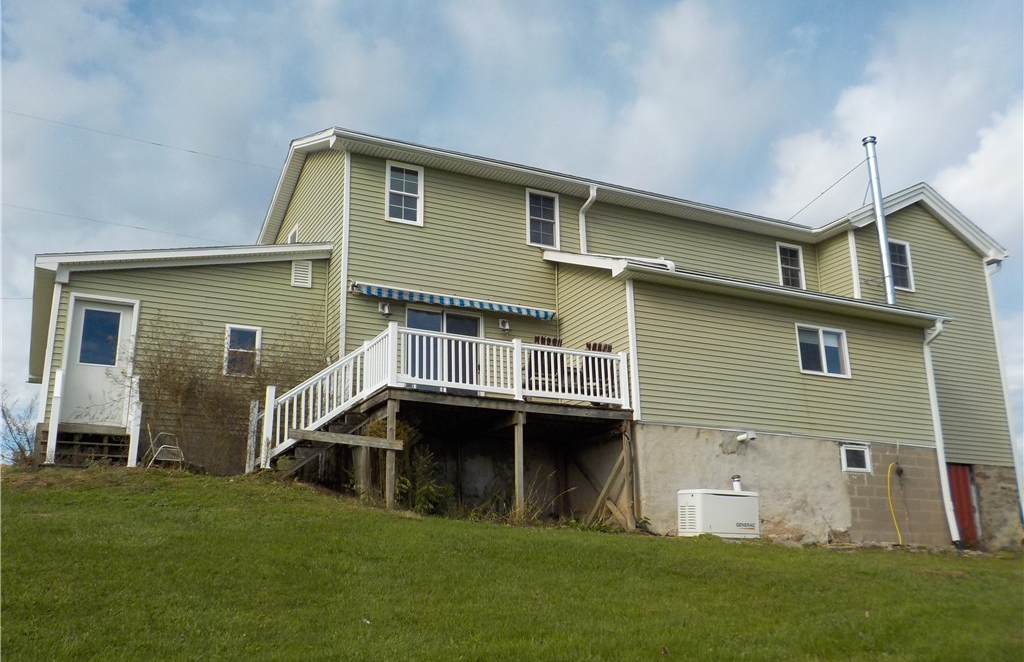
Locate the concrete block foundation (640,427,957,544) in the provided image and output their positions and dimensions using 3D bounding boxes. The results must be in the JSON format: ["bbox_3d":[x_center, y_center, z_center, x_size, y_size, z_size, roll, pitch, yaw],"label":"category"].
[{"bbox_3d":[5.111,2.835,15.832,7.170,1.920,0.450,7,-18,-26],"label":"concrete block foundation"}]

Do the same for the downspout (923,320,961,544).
[{"bbox_3d":[8.560,1.914,17.358,0.160,4.320,0.510,7,-18,-26],"label":"downspout"}]

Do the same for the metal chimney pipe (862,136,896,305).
[{"bbox_3d":[8.083,-2.433,19.452,0.280,4.040,0.280,7,-18,-26],"label":"metal chimney pipe"}]

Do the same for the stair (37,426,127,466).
[{"bbox_3d":[-6.395,1.724,13.344,1.260,0.700,1.000,7,-18,-26],"label":"stair"}]

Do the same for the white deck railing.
[{"bbox_3d":[-0.859,1.136,13.732,5.640,2.040,1.300,7,-18,-26],"label":"white deck railing"}]

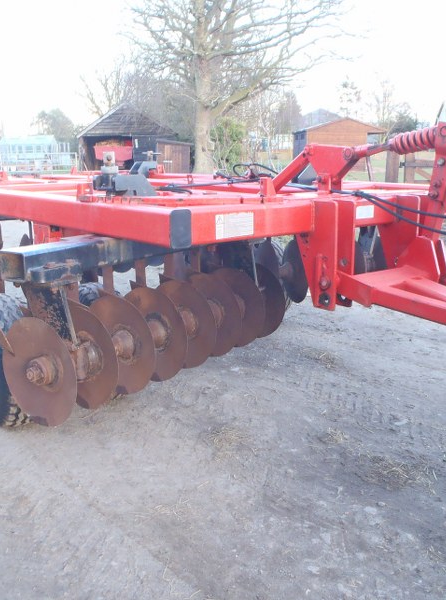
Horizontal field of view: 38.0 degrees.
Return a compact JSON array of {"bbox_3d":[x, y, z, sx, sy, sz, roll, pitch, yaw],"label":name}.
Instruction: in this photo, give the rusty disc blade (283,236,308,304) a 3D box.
[{"bbox_3d":[0.677,-0.256,6.230,0.090,0.600,0.600,-5,14,-19],"label":"rusty disc blade"}]

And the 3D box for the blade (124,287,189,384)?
[{"bbox_3d":[-0.436,0.214,4.132,0.600,0.600,0.090,9,16,35],"label":"blade"}]

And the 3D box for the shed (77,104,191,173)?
[{"bbox_3d":[-5.000,-9.100,37.000,6.100,4.000,5.000,-1,13,-5],"label":"shed"}]

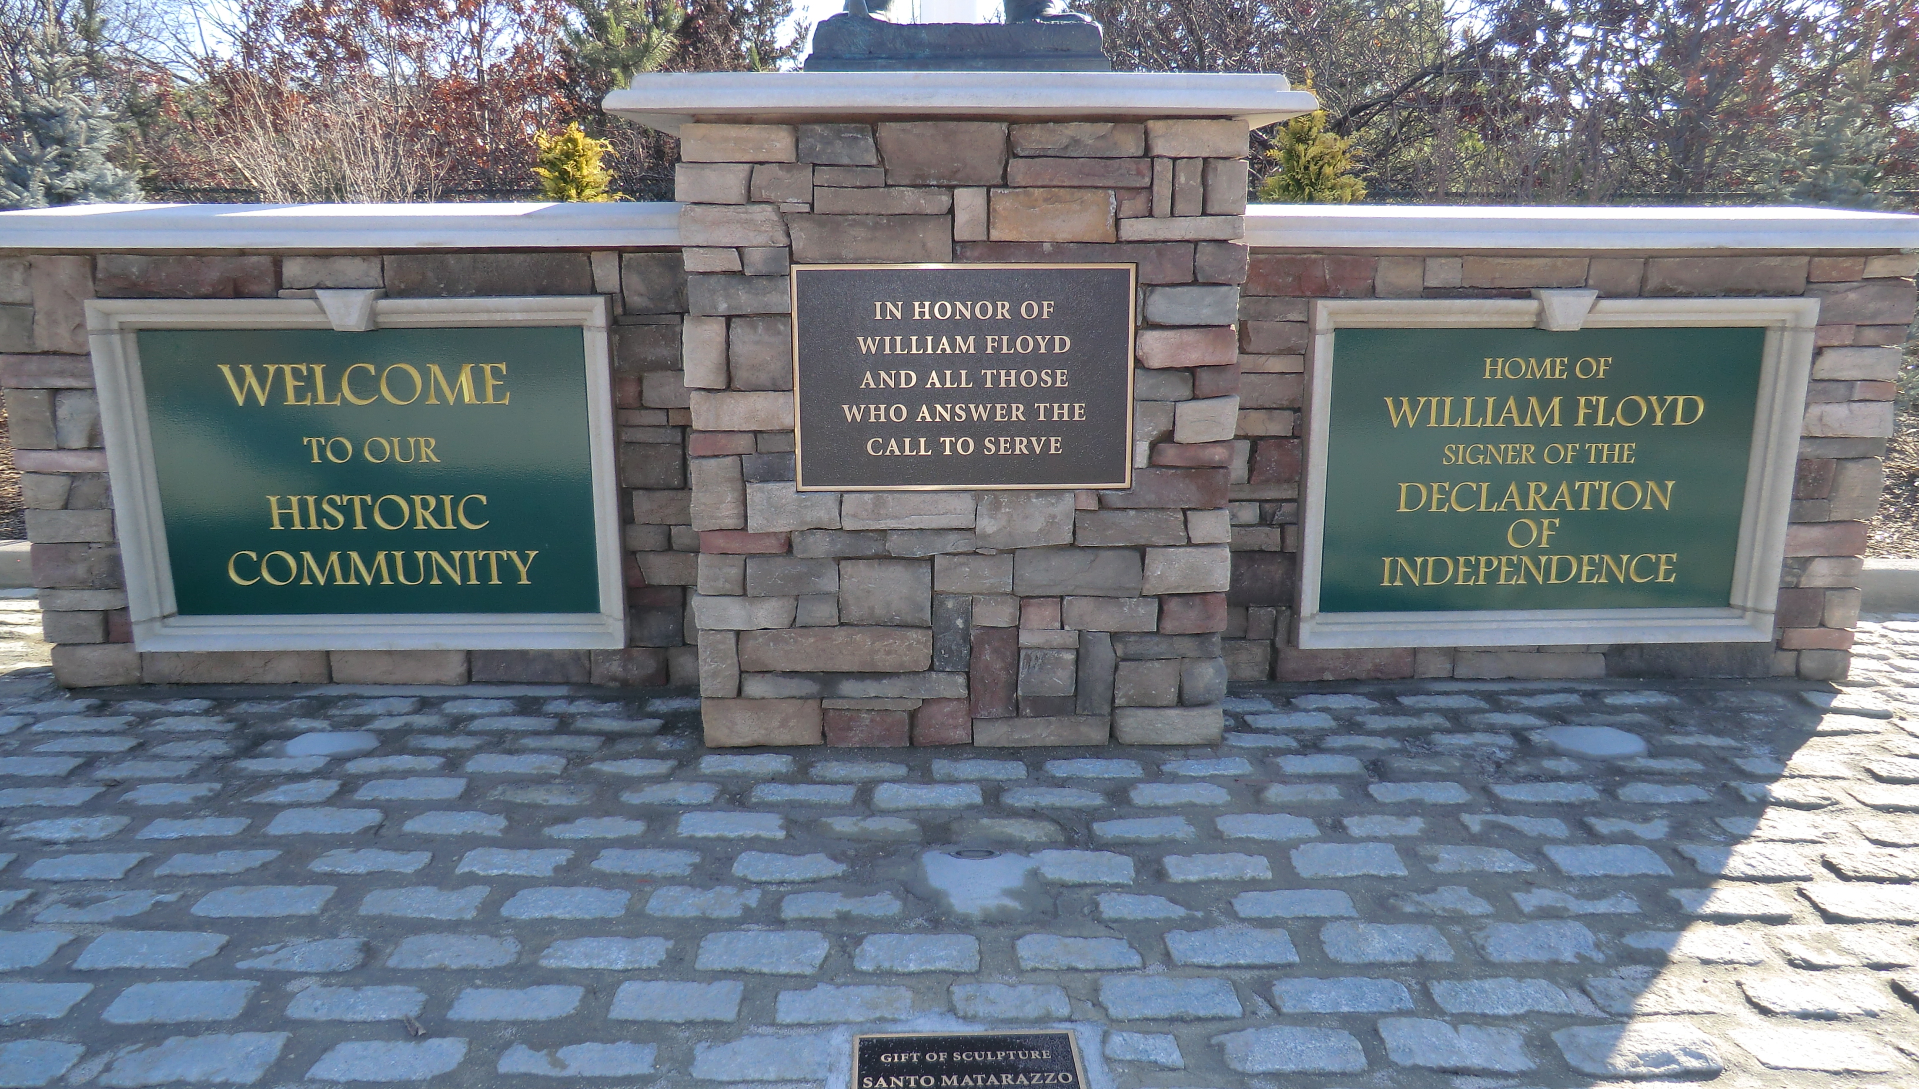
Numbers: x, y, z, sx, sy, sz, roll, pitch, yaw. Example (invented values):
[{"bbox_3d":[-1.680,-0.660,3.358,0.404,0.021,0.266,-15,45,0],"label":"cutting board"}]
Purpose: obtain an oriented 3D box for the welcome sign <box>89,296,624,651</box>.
[{"bbox_3d":[-1.853,-0.209,4.190,1.574,1.120,0.090,0,13,-1],"label":"welcome sign"}]

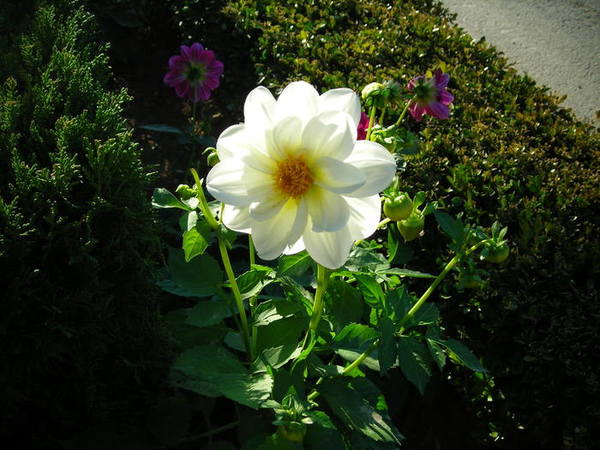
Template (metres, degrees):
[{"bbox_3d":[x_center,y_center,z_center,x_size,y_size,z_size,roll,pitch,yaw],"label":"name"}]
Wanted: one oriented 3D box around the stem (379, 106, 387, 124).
[{"bbox_3d":[0.075,-0.100,0.600,0.005,0.017,0.005,7,15,0],"label":"stem"}]

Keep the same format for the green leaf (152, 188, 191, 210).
[{"bbox_3d":[-0.101,-0.020,0.515,0.028,0.008,0.018,9,41,-21],"label":"green leaf"}]

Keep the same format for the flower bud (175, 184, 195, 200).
[{"bbox_3d":[-0.084,-0.024,0.480,0.014,0.012,0.013,0,35,0],"label":"flower bud"}]

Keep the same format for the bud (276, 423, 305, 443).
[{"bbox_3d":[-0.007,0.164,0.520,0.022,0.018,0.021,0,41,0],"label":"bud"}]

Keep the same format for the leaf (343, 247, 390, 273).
[{"bbox_3d":[0.055,0.029,0.557,0.042,0.010,0.024,16,37,-21],"label":"leaf"}]

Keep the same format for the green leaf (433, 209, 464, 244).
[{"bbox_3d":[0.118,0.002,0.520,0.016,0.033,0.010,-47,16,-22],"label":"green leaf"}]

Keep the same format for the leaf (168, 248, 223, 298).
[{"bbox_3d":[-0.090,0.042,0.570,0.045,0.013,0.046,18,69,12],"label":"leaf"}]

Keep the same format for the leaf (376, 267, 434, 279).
[{"bbox_3d":[0.088,0.040,0.555,0.048,0.007,0.020,3,15,12],"label":"leaf"}]

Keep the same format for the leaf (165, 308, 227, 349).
[{"bbox_3d":[-0.091,0.092,0.580,0.056,0.020,0.037,0,35,0],"label":"leaf"}]

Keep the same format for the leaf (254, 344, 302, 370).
[{"bbox_3d":[-0.018,0.111,0.552,0.042,0.009,0.020,-16,36,-21],"label":"leaf"}]

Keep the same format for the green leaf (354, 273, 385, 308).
[{"bbox_3d":[0.053,0.050,0.500,0.023,0.023,0.016,0,35,0],"label":"green leaf"}]

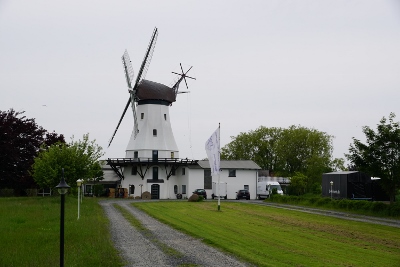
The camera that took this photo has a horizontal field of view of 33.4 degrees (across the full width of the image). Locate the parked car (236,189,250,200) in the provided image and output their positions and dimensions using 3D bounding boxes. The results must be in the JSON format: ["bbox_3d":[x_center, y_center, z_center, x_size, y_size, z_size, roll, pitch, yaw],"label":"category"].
[{"bbox_3d":[6.404,9.274,100.584,1.750,1.460,4.000,1,-4,-5],"label":"parked car"}]

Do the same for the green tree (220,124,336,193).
[{"bbox_3d":[14.755,5.209,126.969,21.619,13.514,16.000,0,-4,0],"label":"green tree"}]

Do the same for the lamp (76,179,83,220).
[{"bbox_3d":[-8.083,4.456,44.790,0.380,2.754,0.380,0,-4,0],"label":"lamp"}]

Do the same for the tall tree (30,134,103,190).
[{"bbox_3d":[-18.515,4.771,93.897,10.101,9.001,9.300,0,-4,0],"label":"tall tree"}]

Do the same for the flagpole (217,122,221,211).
[{"bbox_3d":[1.679,2.924,58.946,0.140,7.771,0.140,0,-4,0],"label":"flagpole"}]

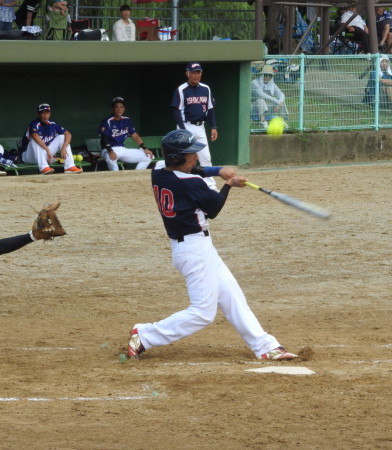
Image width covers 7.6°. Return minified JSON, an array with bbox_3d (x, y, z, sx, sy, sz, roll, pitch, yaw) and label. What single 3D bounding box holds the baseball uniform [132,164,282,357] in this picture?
[{"bbox_3d":[0.090,0.244,19.700,0.950,1.300,0.580,-2,4,-25],"label":"baseball uniform"}]

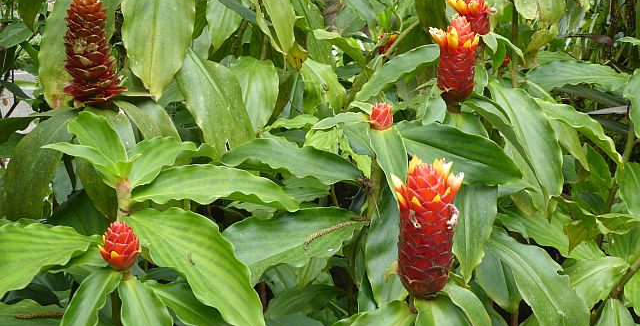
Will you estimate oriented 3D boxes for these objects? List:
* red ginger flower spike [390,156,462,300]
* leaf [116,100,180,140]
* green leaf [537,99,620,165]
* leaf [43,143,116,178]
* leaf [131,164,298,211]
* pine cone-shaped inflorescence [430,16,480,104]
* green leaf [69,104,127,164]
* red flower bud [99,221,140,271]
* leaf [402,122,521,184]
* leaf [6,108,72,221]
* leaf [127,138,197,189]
[{"bbox_3d":[0.121,0.073,1.250,0.077,0.150,0.077,3,17,-1],"label":"red ginger flower spike"},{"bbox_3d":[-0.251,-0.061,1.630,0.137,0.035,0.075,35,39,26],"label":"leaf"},{"bbox_3d":[0.432,-0.052,1.840,0.161,0.040,0.065,41,25,30],"label":"green leaf"},{"bbox_3d":[-0.308,-0.003,1.420,0.100,0.025,0.045,20,41,0],"label":"leaf"},{"bbox_3d":[-0.115,0.028,1.210,0.185,0.040,0.070,2,29,15],"label":"leaf"},{"bbox_3d":[0.215,-0.162,1.750,0.073,0.138,0.073,3,17,-1],"label":"pine cone-shaped inflorescence"},{"bbox_3d":[-0.257,-0.034,1.280,0.045,0.025,0.100,-31,53,-28],"label":"green leaf"},{"bbox_3d":[-0.237,0.099,1.310,0.046,0.053,0.046,0,15,0],"label":"red flower bud"},{"bbox_3d":[0.192,-0.016,1.550,0.192,0.038,0.072,22,41,31],"label":"leaf"},{"bbox_3d":[-0.406,0.009,1.600,0.070,0.178,0.050,8,-20,13],"label":"leaf"},{"bbox_3d":[-0.202,0.001,1.410,0.102,0.030,0.050,-32,53,11],"label":"leaf"}]

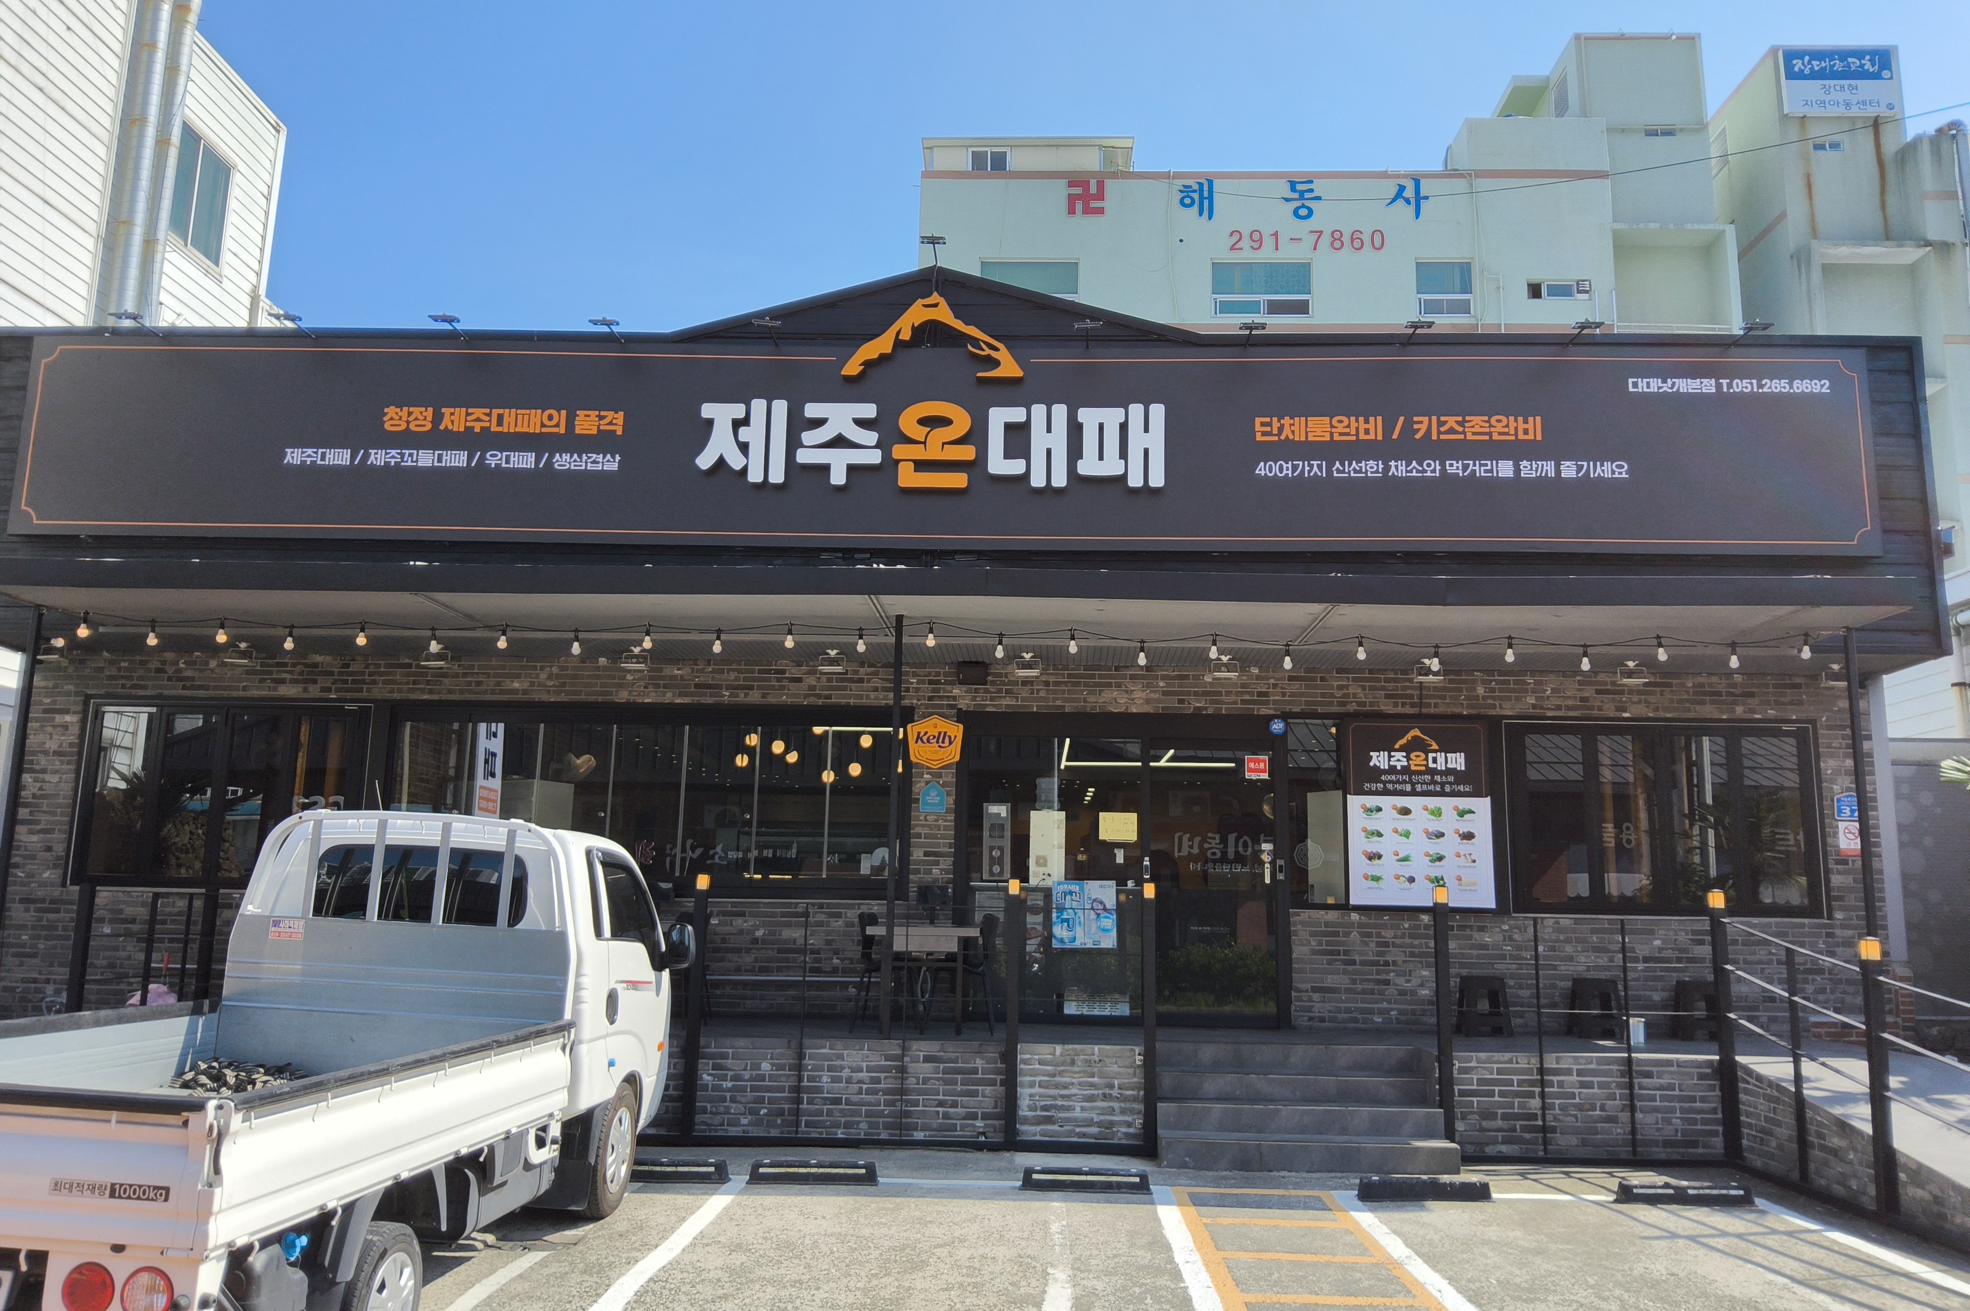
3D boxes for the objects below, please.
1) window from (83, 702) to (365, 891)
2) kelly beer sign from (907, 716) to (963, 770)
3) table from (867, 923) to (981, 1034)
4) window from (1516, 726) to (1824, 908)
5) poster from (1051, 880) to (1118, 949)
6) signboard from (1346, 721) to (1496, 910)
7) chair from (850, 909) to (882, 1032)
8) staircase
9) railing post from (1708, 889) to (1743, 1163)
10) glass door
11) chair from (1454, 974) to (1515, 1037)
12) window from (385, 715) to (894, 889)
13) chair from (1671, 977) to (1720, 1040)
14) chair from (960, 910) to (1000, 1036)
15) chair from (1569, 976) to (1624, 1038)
[{"bbox_3d":[-6.000,1.103,11.248,2.335,1.462,0.120,1,-9,1],"label":"window"},{"bbox_3d":[-0.397,0.679,11.123,0.444,0.435,0.061,1,-10,1],"label":"kelly beer sign"},{"bbox_3d":[-0.410,2.303,10.190,0.774,0.716,1.150,1,-9,1],"label":"table"},{"bbox_3d":[5.227,1.263,10.957,2.365,1.469,0.120,1,-9,1],"label":"window"},{"bbox_3d":[0.766,1.986,10.894,0.486,0.502,0.015,1,-10,1],"label":"poster"},{"bbox_3d":[3.345,1.217,10.942,1.091,1.415,0.051,1,-10,1],"label":"signboard"},{"bbox_3d":[-0.671,2.246,10.091,0.505,0.808,0.485,1,-10,1],"label":"chair"},{"bbox_3d":[2.011,2.900,9.159,1.828,0.707,0.808,1,-10,1],"label":"staircase"},{"bbox_3d":[4.738,2.354,9.100,0.085,1.694,0.085,1,-9,1],"label":"railing post"},{"bbox_3d":[1.751,1.750,10.948,1.030,2.151,0.061,1,-10,1],"label":"glass door"},{"bbox_3d":[3.629,2.563,10.412,0.350,0.415,0.330,1,-9,1],"label":"chair"},{"bbox_3d":[-2.683,1.134,11.165,4.104,1.420,0.120,1,-9,1],"label":"window"},{"bbox_3d":[5.189,2.584,10.372,0.350,0.415,0.330,1,-9,1],"label":"chair"},{"bbox_3d":[-0.161,2.253,10.079,0.515,0.808,0.485,1,-10,1],"label":"chair"},{"bbox_3d":[4.529,2.620,10.602,0.343,0.439,0.303,1,-10,1],"label":"chair"}]

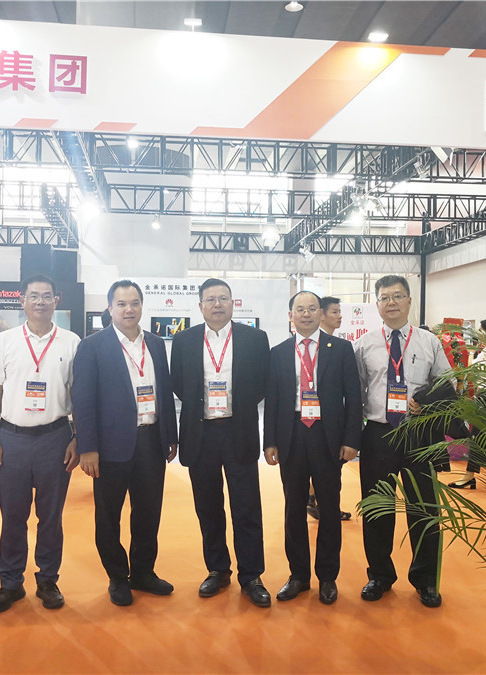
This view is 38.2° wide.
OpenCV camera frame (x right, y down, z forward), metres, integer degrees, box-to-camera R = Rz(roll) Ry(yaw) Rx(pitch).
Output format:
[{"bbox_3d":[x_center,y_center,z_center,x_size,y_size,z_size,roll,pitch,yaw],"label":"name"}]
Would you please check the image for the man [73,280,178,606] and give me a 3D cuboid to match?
[{"bbox_3d":[-0.641,0.538,3.830,0.530,1.700,0.370,1,-1,-25],"label":"man"}]

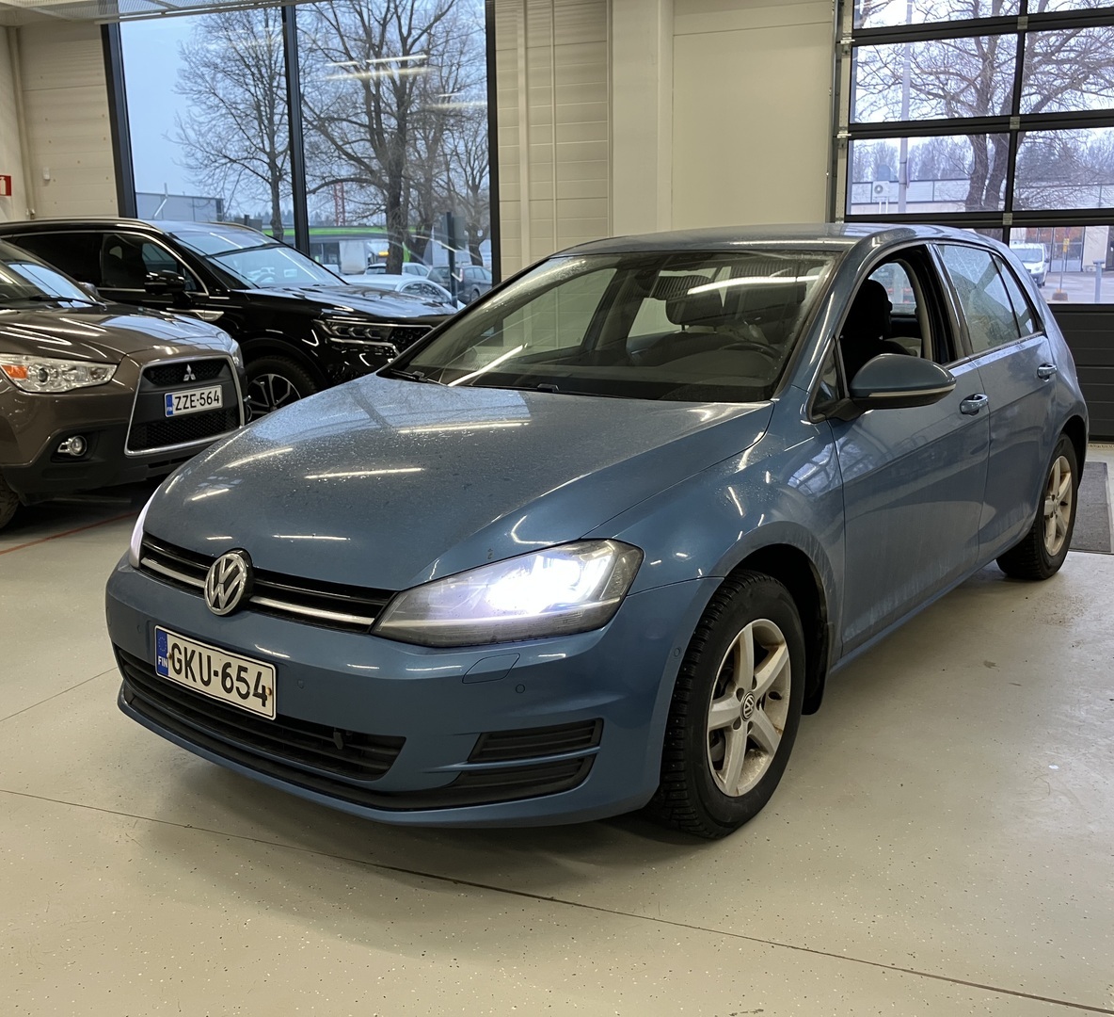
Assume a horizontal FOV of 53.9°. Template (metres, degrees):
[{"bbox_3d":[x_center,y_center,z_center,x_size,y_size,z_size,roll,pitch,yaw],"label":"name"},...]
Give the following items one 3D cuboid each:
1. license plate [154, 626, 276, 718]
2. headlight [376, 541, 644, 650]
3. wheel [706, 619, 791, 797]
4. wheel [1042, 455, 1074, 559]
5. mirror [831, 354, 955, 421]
[{"bbox_3d":[-0.751,0.353,2.390,0.442,0.118,0.020,9,10,38],"label":"license plate"},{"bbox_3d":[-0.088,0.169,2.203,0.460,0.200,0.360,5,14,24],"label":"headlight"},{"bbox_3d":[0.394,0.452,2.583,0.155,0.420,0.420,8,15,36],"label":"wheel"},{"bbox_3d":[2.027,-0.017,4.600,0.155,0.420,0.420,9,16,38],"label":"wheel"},{"bbox_3d":[0.891,-0.333,2.880,0.235,0.170,0.190,9,16,38],"label":"mirror"}]

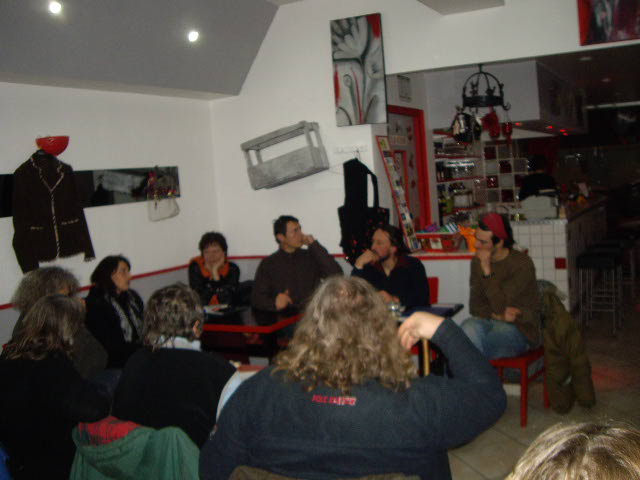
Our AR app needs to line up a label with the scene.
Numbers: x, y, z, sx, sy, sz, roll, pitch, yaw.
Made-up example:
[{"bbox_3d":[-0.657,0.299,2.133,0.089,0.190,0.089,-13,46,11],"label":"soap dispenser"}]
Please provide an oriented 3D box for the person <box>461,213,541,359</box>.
[{"bbox_3d":[1.137,0.478,4.450,0.500,1.300,0.750,1,7,41],"label":"person"}]

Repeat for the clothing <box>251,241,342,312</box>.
[{"bbox_3d":[-0.150,0.275,4.848,0.600,0.560,0.380,-3,6,7],"label":"clothing"}]

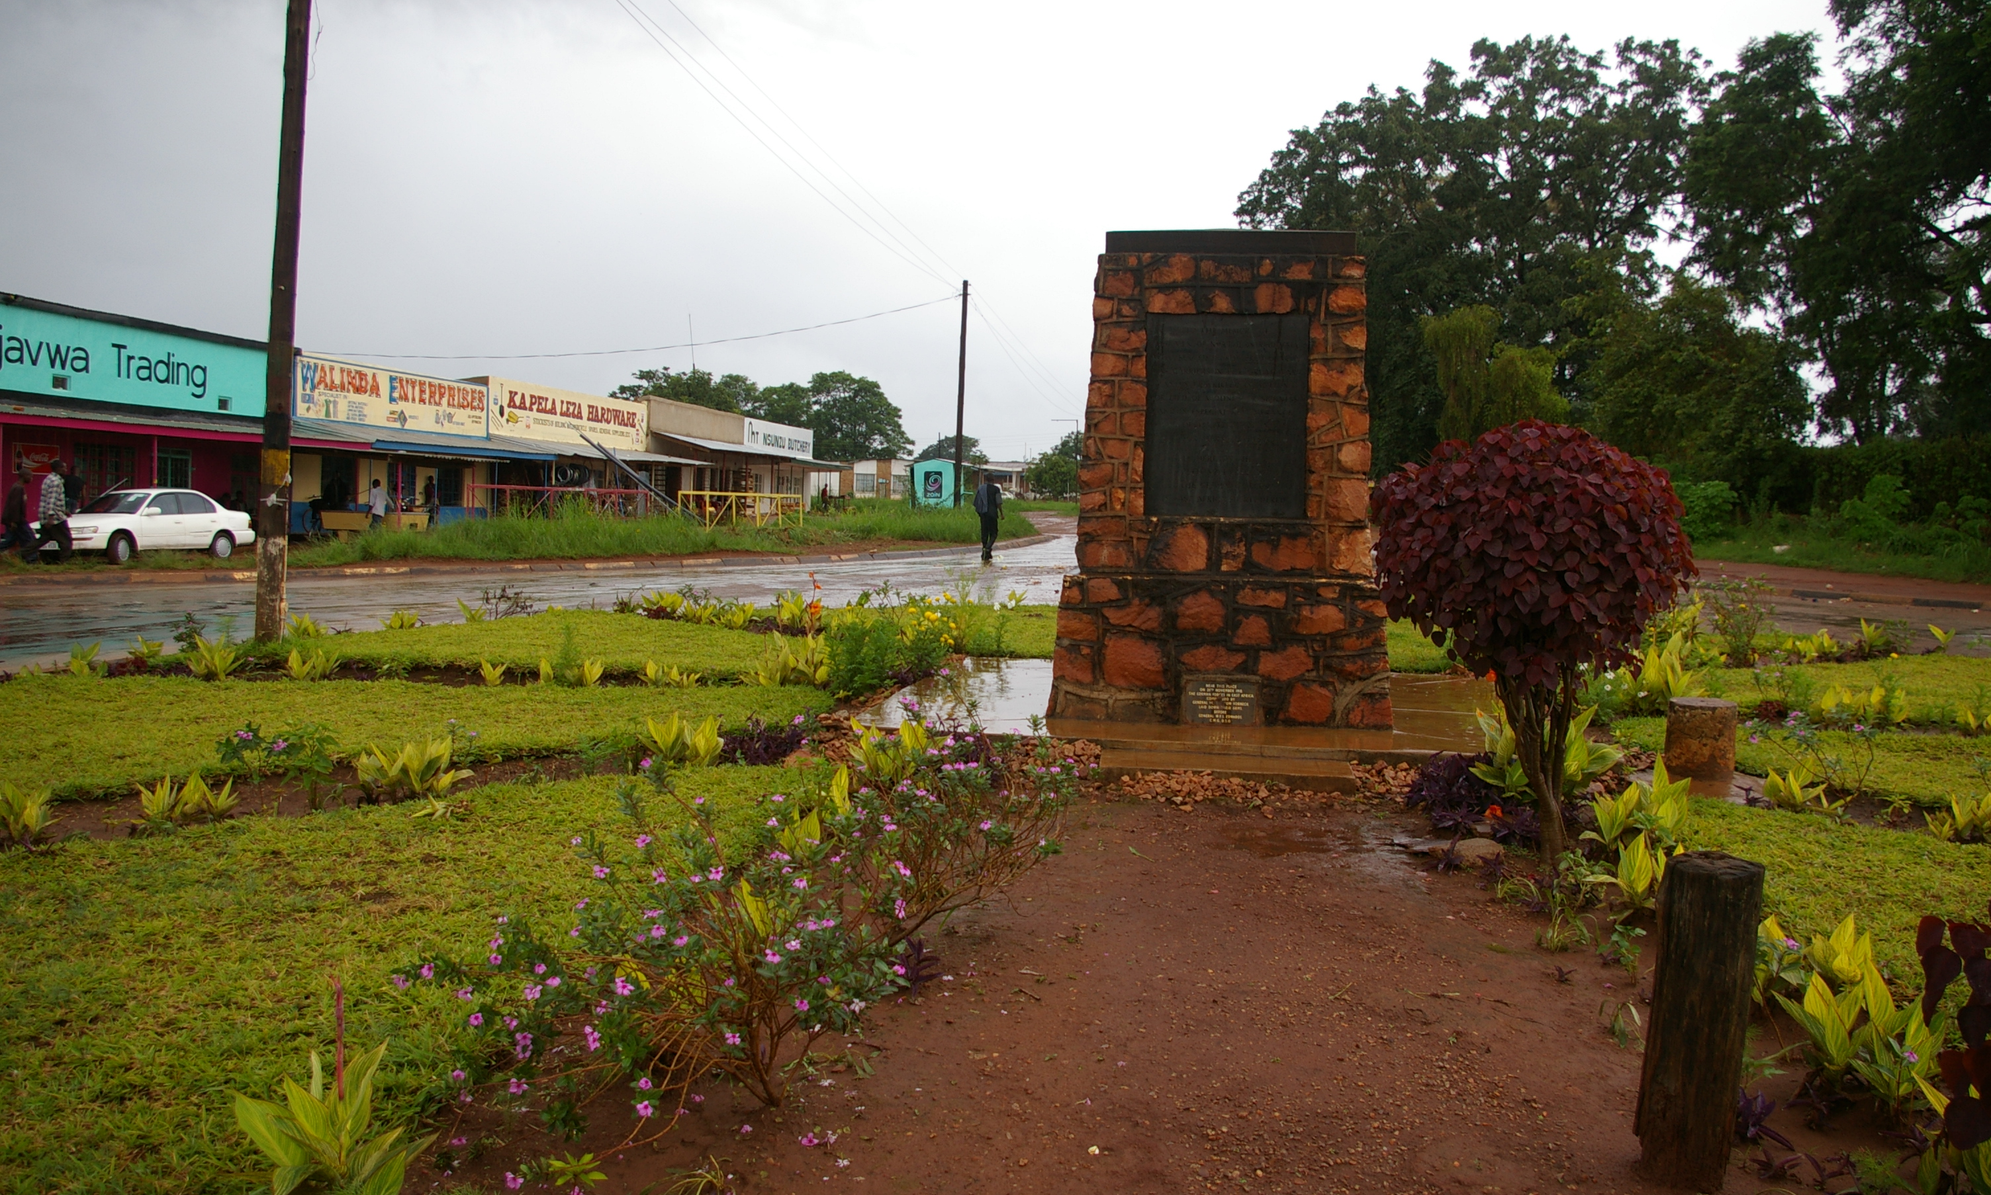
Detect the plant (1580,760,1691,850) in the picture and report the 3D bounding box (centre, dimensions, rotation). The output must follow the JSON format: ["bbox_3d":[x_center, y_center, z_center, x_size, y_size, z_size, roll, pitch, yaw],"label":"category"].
[{"bbox_3d":[2.691,0.852,6.241,0.440,0.330,0.400,3,4,24],"label":"plant"}]

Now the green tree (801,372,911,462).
[{"bbox_3d":[-8.766,-9.607,95.000,7.400,9.500,7.200,1,4,-5],"label":"green tree"}]

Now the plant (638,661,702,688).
[{"bbox_3d":[-2.389,0.535,10.965,0.440,0.200,0.320,0,4,-12],"label":"plant"}]

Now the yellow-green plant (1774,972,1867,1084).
[{"bbox_3d":[2.349,1.213,4.226,0.253,0.287,0.240,4,5,30],"label":"yellow-green plant"}]

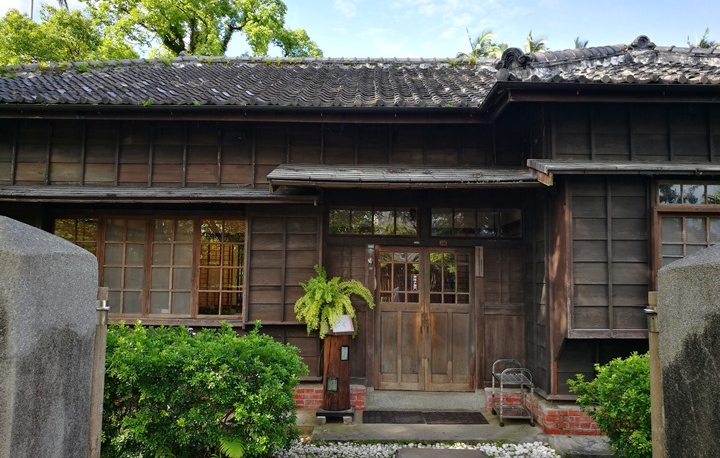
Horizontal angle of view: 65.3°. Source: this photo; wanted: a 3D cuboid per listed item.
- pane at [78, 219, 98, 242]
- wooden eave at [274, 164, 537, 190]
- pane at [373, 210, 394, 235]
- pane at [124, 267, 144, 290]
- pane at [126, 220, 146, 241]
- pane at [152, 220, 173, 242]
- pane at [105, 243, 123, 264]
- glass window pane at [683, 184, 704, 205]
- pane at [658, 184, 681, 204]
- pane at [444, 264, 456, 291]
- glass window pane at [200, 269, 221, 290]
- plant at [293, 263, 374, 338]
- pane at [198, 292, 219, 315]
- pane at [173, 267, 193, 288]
[{"bbox_3d":[-3.455,0.020,7.129,0.257,0.283,0.020,1,-5,0],"label":"pane"},{"bbox_3d":[0.504,-0.642,6.785,3.090,0.440,0.950,0,-4,0],"label":"wooden eave"},{"bbox_3d":[0.318,-0.086,7.221,0.276,0.323,0.020,1,-5,0],"label":"pane"},{"bbox_3d":[-2.876,0.633,7.155,0.246,0.282,0.020,1,-5,1],"label":"pane"},{"bbox_3d":[-2.866,0.021,7.207,0.247,0.283,0.020,1,-5,1],"label":"pane"},{"bbox_3d":[-2.501,0.022,7.142,0.238,0.282,0.020,1,-5,0],"label":"pane"},{"bbox_3d":[-3.028,0.309,6.923,0.231,0.269,0.025,1,-5,0],"label":"pane"},{"bbox_3d":[3.452,-0.355,5.806,0.227,0.206,0.025,1,-5,0],"label":"glass window pane"},{"bbox_3d":[3.205,-0.358,5.804,0.221,0.207,0.025,1,-5,0],"label":"pane"},{"bbox_3d":[1.123,0.618,7.013,0.153,0.336,0.025,1,-5,0],"label":"pane"},{"bbox_3d":[-1.899,0.641,7.144,0.261,0.276,0.020,1,-5,1],"label":"glass window pane"},{"bbox_3d":[-0.299,0.838,6.579,0.914,0.844,0.850,1,-5,0],"label":"plant"},{"bbox_3d":[-1.910,0.941,7.097,0.254,0.304,0.030,0,-4,0],"label":"pane"},{"bbox_3d":[-2.258,0.636,7.148,0.248,0.284,0.020,1,-5,1],"label":"pane"}]

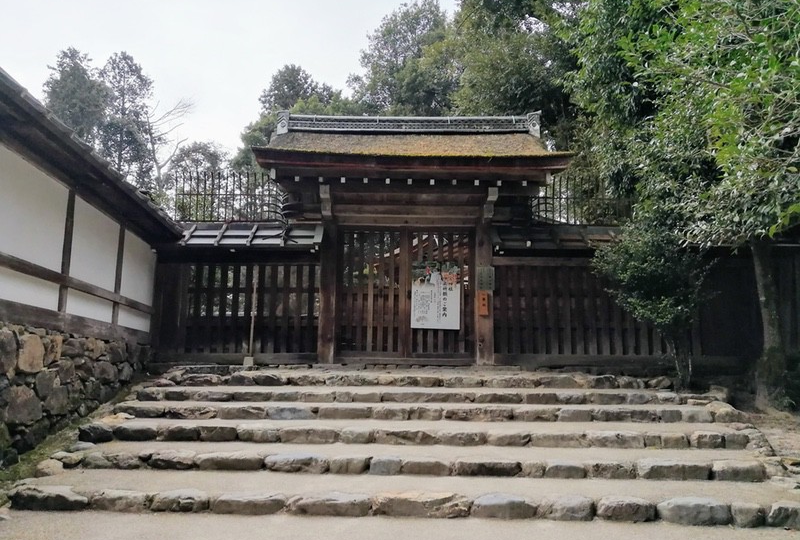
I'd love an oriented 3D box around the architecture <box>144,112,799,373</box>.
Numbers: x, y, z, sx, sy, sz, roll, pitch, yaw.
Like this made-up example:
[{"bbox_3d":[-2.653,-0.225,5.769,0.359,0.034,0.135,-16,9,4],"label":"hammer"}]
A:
[{"bbox_3d":[1.250,-0.532,10.527,10.547,4.354,2.800,1,-8,0],"label":"architecture"}]

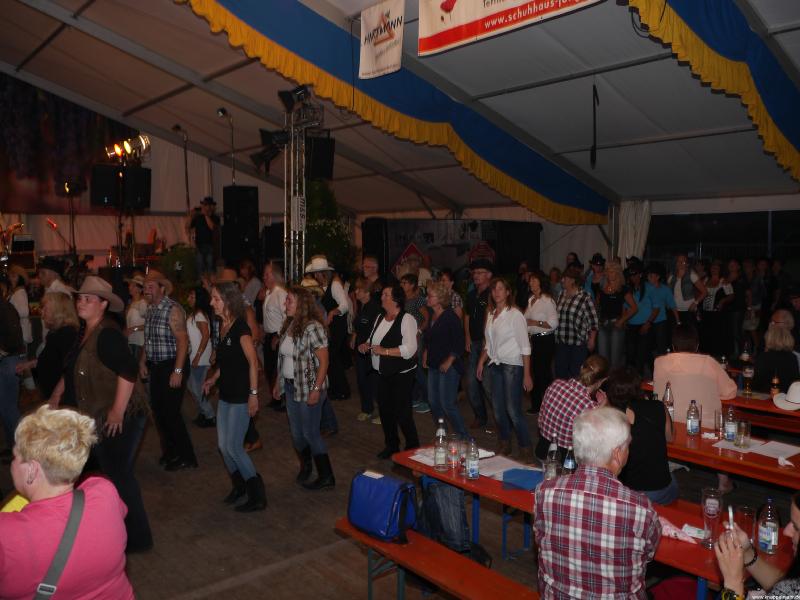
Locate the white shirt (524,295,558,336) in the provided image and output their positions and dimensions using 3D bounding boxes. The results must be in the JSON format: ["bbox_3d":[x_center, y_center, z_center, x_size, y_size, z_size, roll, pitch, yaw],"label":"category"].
[{"bbox_3d":[1.727,0.189,7.900,0.440,0.520,0.280,4,6,37],"label":"white shirt"}]

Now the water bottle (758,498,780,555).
[{"bbox_3d":[1.480,0.898,2.583,0.068,0.214,0.068,2,5,24],"label":"water bottle"}]

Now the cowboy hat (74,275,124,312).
[{"bbox_3d":[-1.924,-0.054,4.143,0.285,0.160,0.350,5,-5,43],"label":"cowboy hat"}]

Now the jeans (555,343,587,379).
[{"bbox_3d":[1.985,0.891,7.531,0.280,0.930,0.380,-4,6,-41],"label":"jeans"}]

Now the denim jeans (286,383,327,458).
[{"bbox_3d":[-0.798,1.030,5.463,0.340,0.720,0.380,-4,6,-40],"label":"denim jeans"}]

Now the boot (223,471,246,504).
[{"bbox_3d":[-1.257,1.412,4.930,0.250,0.265,0.100,-3,5,-35],"label":"boot"}]

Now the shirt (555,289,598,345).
[{"bbox_3d":[2.046,0.191,7.500,0.300,0.640,0.500,-4,6,-41],"label":"shirt"}]

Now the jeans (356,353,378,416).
[{"bbox_3d":[-0.357,0.875,7.330,0.380,0.840,0.300,2,5,33],"label":"jeans"}]

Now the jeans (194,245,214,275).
[{"bbox_3d":[-3.321,-0.427,11.022,0.380,0.980,0.300,-1,5,-16],"label":"jeans"}]

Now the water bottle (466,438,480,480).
[{"bbox_3d":[0.392,0.843,3.440,0.067,0.212,0.067,0,4,0],"label":"water bottle"}]

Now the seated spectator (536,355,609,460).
[{"bbox_3d":[1.216,0.996,4.285,0.750,1.290,0.500,-3,6,-37],"label":"seated spectator"}]

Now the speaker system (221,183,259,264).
[{"bbox_3d":[-2.600,-1.169,10.549,0.500,1.330,0.460,-1,5,-20],"label":"speaker system"}]

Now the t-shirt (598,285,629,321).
[{"bbox_3d":[2.594,0.079,7.900,0.420,0.480,0.250,1,4,20],"label":"t-shirt"}]

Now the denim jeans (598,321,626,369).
[{"bbox_3d":[2.832,0.796,8.665,0.400,0.980,0.320,2,5,22],"label":"denim jeans"}]

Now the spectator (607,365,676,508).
[{"bbox_3d":[1.613,1.049,4.026,0.480,1.320,0.750,5,7,42],"label":"spectator"}]

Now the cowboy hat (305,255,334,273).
[{"bbox_3d":[-1.033,-0.448,8.357,0.330,0.170,0.380,4,6,38],"label":"cowboy hat"}]

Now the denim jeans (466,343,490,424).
[{"bbox_3d":[0.875,0.854,7.030,0.380,0.920,0.320,3,5,43],"label":"denim jeans"}]

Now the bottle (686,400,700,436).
[{"bbox_3d":[1.787,0.714,3.940,0.074,0.208,0.074,1,4,24],"label":"bottle"}]

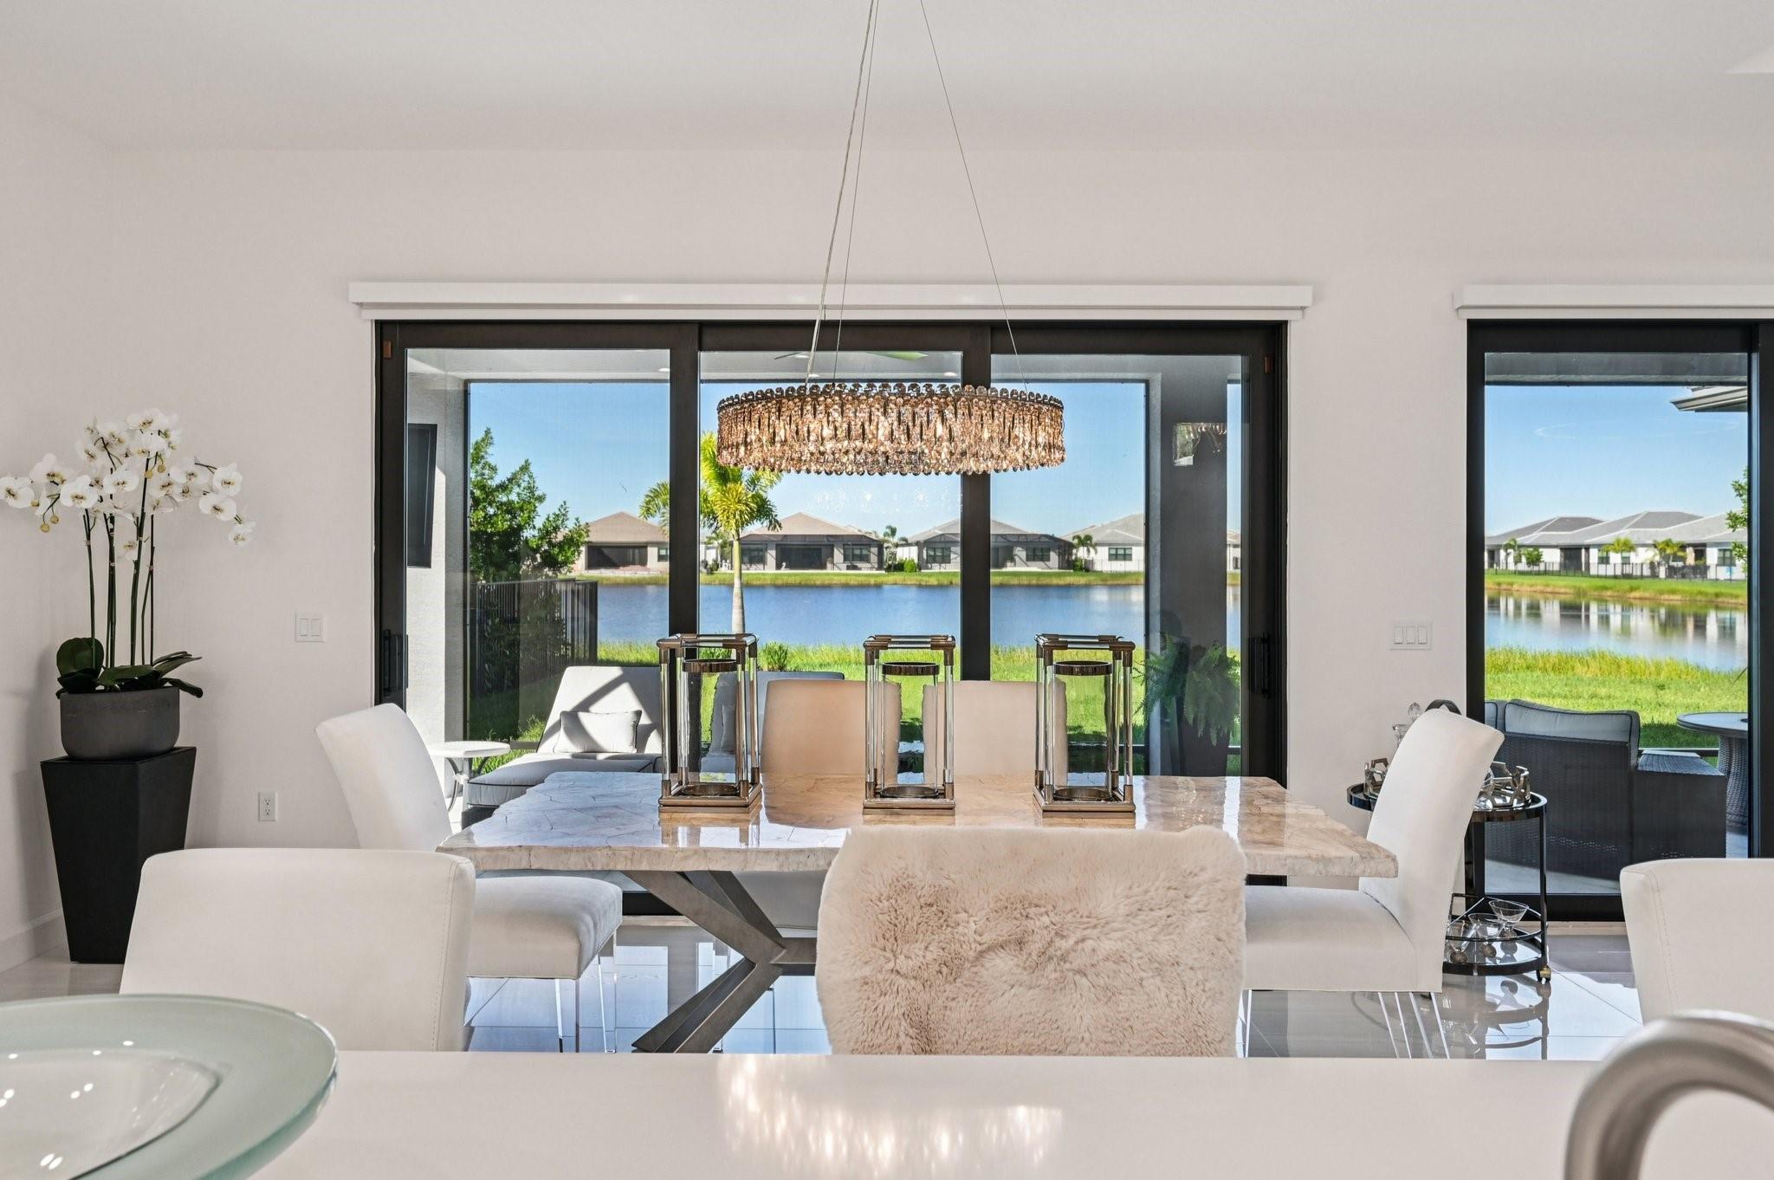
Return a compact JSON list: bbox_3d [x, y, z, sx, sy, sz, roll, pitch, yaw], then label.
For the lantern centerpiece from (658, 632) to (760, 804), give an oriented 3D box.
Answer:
[{"bbox_3d":[-0.501,0.371,3.380,0.248,0.475,0.248,0,1,0],"label":"lantern centerpiece"}]

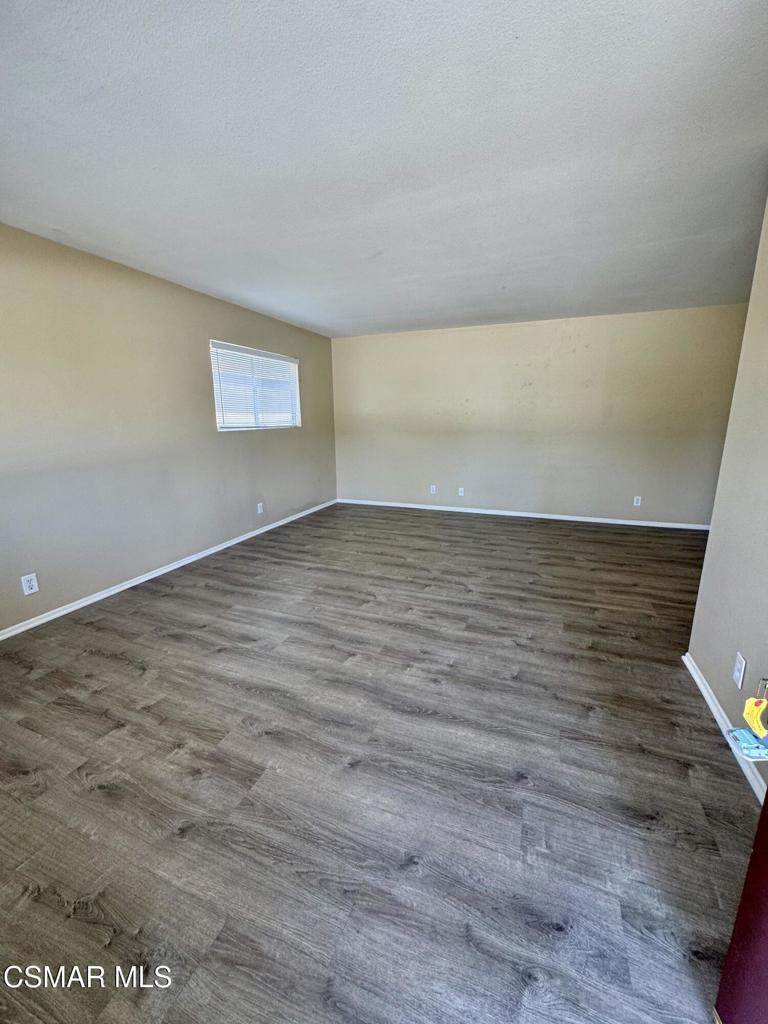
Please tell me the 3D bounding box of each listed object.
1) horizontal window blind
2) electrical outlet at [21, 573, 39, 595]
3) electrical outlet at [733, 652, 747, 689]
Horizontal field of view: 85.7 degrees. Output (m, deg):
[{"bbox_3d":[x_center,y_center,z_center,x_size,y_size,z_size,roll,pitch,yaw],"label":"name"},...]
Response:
[{"bbox_3d":[-1.385,-1.382,4.724,0.050,0.850,1.510,5,14,21],"label":"horizontal window blind"},{"bbox_3d":[-2.303,0.471,2.697,0.010,0.118,0.076,5,14,21],"label":"electrical outlet"},{"bbox_3d":[1.453,0.647,1.688,0.010,0.118,0.075,5,14,21],"label":"electrical outlet"}]

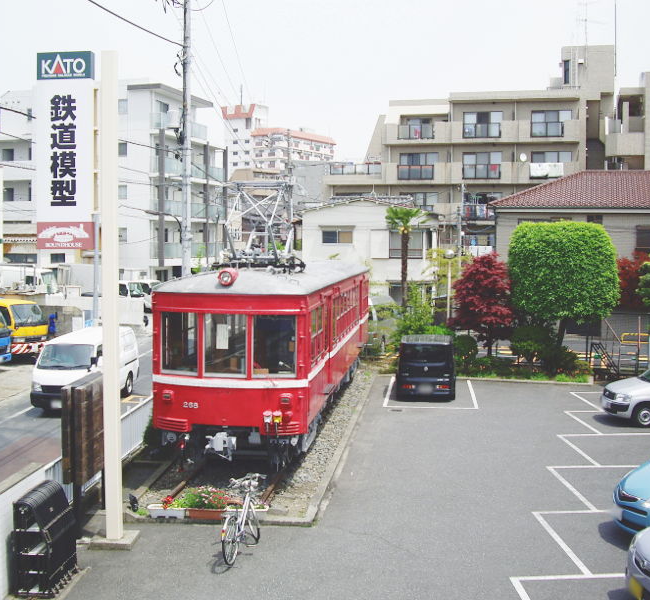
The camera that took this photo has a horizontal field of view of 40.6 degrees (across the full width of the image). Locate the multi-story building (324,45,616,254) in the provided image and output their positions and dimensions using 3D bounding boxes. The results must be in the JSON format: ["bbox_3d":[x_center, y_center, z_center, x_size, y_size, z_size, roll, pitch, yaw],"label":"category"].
[{"bbox_3d":[10.065,-8.421,63.515,18.800,17.300,11.000,1,4,8],"label":"multi-story building"}]

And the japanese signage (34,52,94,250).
[{"bbox_3d":[-3.757,-2.145,12.697,0.800,2.800,0.140,1,4,10],"label":"japanese signage"}]

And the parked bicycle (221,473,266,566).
[{"bbox_3d":[-1.098,2.954,12.054,0.570,1.040,1.680,1,3,14],"label":"parked bicycle"}]

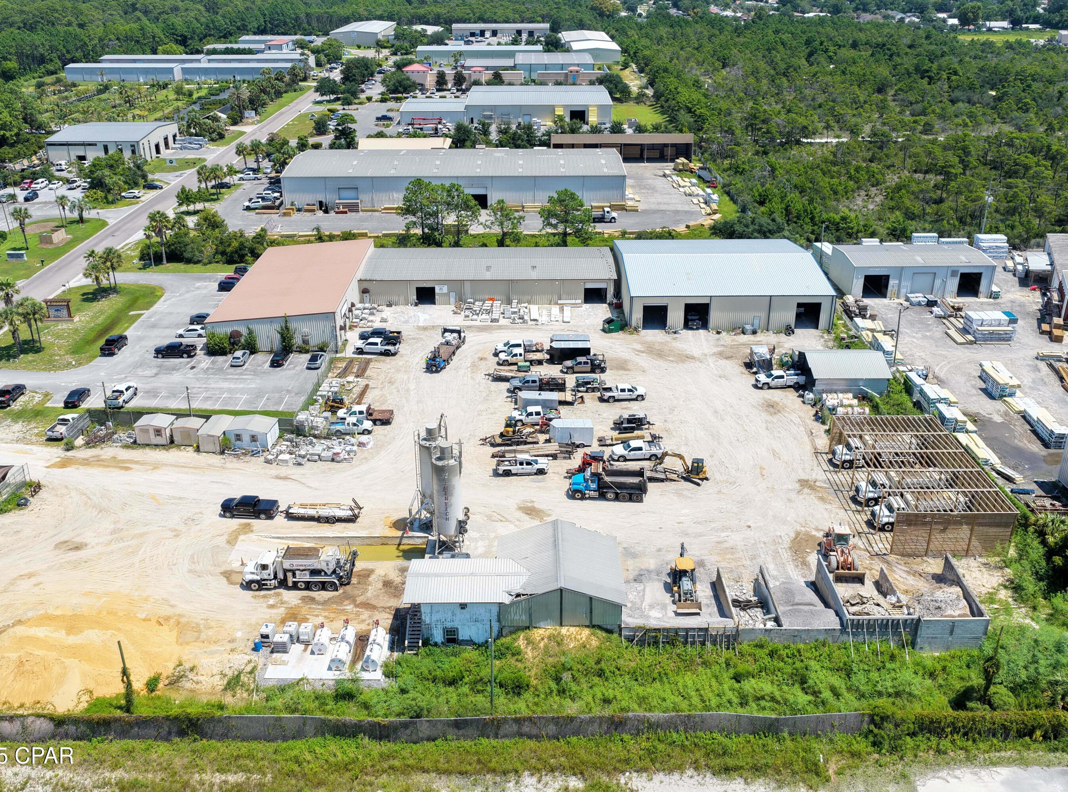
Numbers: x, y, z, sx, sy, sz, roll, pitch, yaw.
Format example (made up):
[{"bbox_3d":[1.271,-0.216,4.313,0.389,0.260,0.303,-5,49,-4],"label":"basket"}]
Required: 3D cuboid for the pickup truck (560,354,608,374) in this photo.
[{"bbox_3d":[6.848,-4.363,125.612,5.900,2.100,2.050,0,26,0],"label":"pickup truck"}]

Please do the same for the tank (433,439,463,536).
[{"bbox_3d":[-8.200,9.234,87.234,2.600,11.500,2.600,0,26,0],"label":"tank"}]

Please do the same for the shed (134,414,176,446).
[{"bbox_3d":[-44.720,3.875,109.403,3.900,2.530,3.050,1,26,3],"label":"shed"}]

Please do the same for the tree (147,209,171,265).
[{"bbox_3d":[-65.924,-27.986,163.722,4.200,9.800,4.200,0,26,0],"label":"tree"}]

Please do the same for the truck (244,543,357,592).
[{"bbox_3d":[-21.200,15.470,84.076,10.400,3.600,2.650,0,26,0],"label":"truck"}]

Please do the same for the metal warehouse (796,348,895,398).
[{"bbox_3d":[40.273,-3.507,120.759,9.900,4.500,9.150,0,26,0],"label":"metal warehouse"}]

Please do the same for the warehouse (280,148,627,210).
[{"bbox_3d":[-17.700,-52.865,220.819,76.800,8.150,31.400,0,26,0],"label":"warehouse"}]

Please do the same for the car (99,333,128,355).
[{"bbox_3d":[-60.402,-7.577,133.095,2.030,1.940,5.850,1,26,2],"label":"car"}]

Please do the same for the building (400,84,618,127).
[{"bbox_3d":[-8.685,-97.275,306.750,66.000,7.200,42.000,0,26,0],"label":"building"}]

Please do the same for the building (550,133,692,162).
[{"bbox_3d":[22.950,-66.590,244.535,36.740,7.289,11.328,0,26,0],"label":"building"}]

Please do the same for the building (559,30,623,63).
[{"bbox_3d":[26.844,-179.140,472.555,26.000,7.100,85.000,0,26,-1],"label":"building"}]

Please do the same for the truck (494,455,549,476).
[{"bbox_3d":[-1.356,7.424,100.899,5.850,1.880,2.000,-2,26,-3],"label":"truck"}]

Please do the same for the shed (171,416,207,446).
[{"bbox_3d":[-40.570,4.072,109.165,3.300,2.380,2.700,1,26,3],"label":"shed"}]

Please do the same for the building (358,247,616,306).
[{"bbox_3d":[-7.257,-20.505,153.673,40.800,5.200,16.700,0,26,0],"label":"building"}]

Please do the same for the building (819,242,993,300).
[{"bbox_3d":[63.477,-21.465,155.945,22.900,6.100,12.000,0,26,0],"label":"building"}]

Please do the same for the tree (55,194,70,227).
[{"bbox_3d":[-95.139,-37.638,186.926,2.970,6.732,2.970,0,26,0],"label":"tree"}]

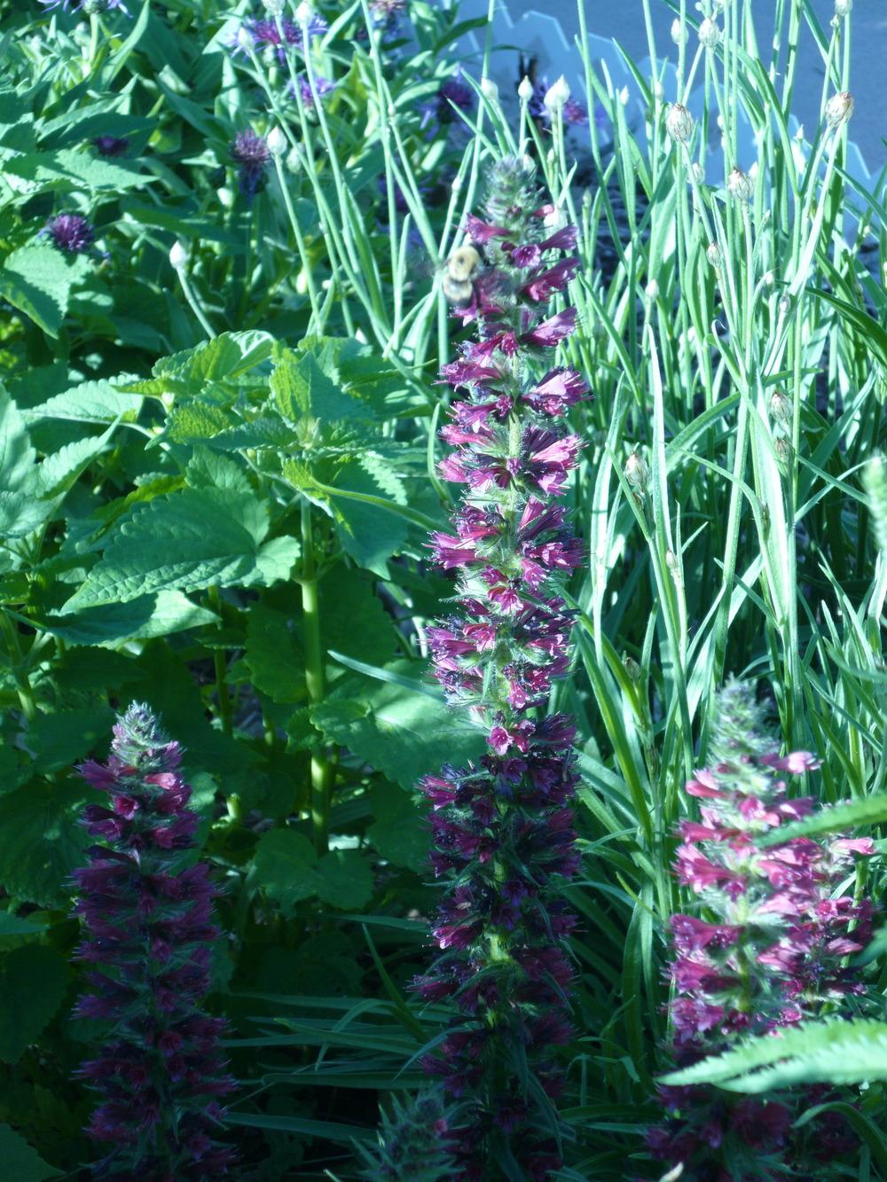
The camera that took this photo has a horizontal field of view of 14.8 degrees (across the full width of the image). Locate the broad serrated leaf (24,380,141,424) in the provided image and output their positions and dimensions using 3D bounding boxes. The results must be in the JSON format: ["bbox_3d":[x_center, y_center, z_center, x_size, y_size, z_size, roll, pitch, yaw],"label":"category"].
[{"bbox_3d":[-0.116,-0.061,1.100,0.042,0.012,0.024,-1,28,-8],"label":"broad serrated leaf"}]

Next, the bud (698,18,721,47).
[{"bbox_3d":[0.101,-0.213,1.300,0.008,0.012,0.008,0,22,0],"label":"bud"}]

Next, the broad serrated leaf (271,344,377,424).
[{"bbox_3d":[-0.037,-0.065,1.070,0.034,0.014,0.031,0,67,0],"label":"broad serrated leaf"}]

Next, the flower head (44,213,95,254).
[{"bbox_3d":[-0.148,-0.141,1.350,0.020,0.016,0.020,0,20,0],"label":"flower head"}]

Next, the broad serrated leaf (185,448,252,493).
[{"bbox_3d":[-0.068,-0.036,1.030,0.021,0.014,0.017,0,20,0],"label":"broad serrated leaf"}]

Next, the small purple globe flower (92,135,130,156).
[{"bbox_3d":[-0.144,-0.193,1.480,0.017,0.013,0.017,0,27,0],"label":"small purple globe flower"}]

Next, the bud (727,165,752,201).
[{"bbox_3d":[0.108,-0.149,1.250,0.009,0.012,0.009,-12,18,6],"label":"bud"}]

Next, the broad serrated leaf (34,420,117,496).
[{"bbox_3d":[-0.112,-0.040,1.040,0.033,0.010,0.022,-35,37,0],"label":"broad serrated leaf"}]

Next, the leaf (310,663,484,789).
[{"bbox_3d":[-0.013,0.043,1.080,0.060,0.016,0.045,14,54,10],"label":"leaf"}]

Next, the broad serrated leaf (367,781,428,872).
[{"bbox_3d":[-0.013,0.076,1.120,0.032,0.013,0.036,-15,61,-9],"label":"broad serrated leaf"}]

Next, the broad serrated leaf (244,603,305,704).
[{"bbox_3d":[-0.051,0.019,1.060,0.021,0.029,0.012,0,20,0],"label":"broad serrated leaf"}]

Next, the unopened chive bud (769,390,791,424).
[{"bbox_3d":[0.123,-0.067,1.250,0.007,0.012,0.007,-19,15,9],"label":"unopened chive bud"}]

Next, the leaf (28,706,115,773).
[{"bbox_3d":[-0.111,0.044,1.020,0.026,0.018,0.016,0,20,0],"label":"leaf"}]

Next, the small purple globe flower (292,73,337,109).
[{"bbox_3d":[-0.059,-0.227,1.550,0.020,0.016,0.021,0,22,0],"label":"small purple globe flower"}]

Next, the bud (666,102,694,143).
[{"bbox_3d":[0.080,-0.158,1.150,0.009,0.013,0.009,0,20,0],"label":"bud"}]

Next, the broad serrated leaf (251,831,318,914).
[{"bbox_3d":[-0.050,0.089,1.080,0.022,0.025,0.013,0,20,0],"label":"broad serrated leaf"}]

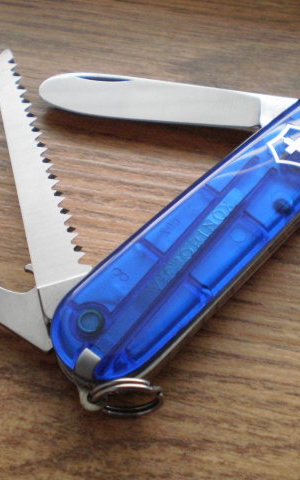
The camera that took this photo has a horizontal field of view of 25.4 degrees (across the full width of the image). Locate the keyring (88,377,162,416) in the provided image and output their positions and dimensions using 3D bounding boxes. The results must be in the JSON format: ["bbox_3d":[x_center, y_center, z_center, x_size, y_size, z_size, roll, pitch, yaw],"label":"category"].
[{"bbox_3d":[-0.004,0.024,0.099,0.011,0.011,0.002,2,57,-5],"label":"keyring"}]

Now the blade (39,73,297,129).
[{"bbox_3d":[0.005,-0.028,0.139,0.056,0.002,0.013,5,52,-2],"label":"blade"}]

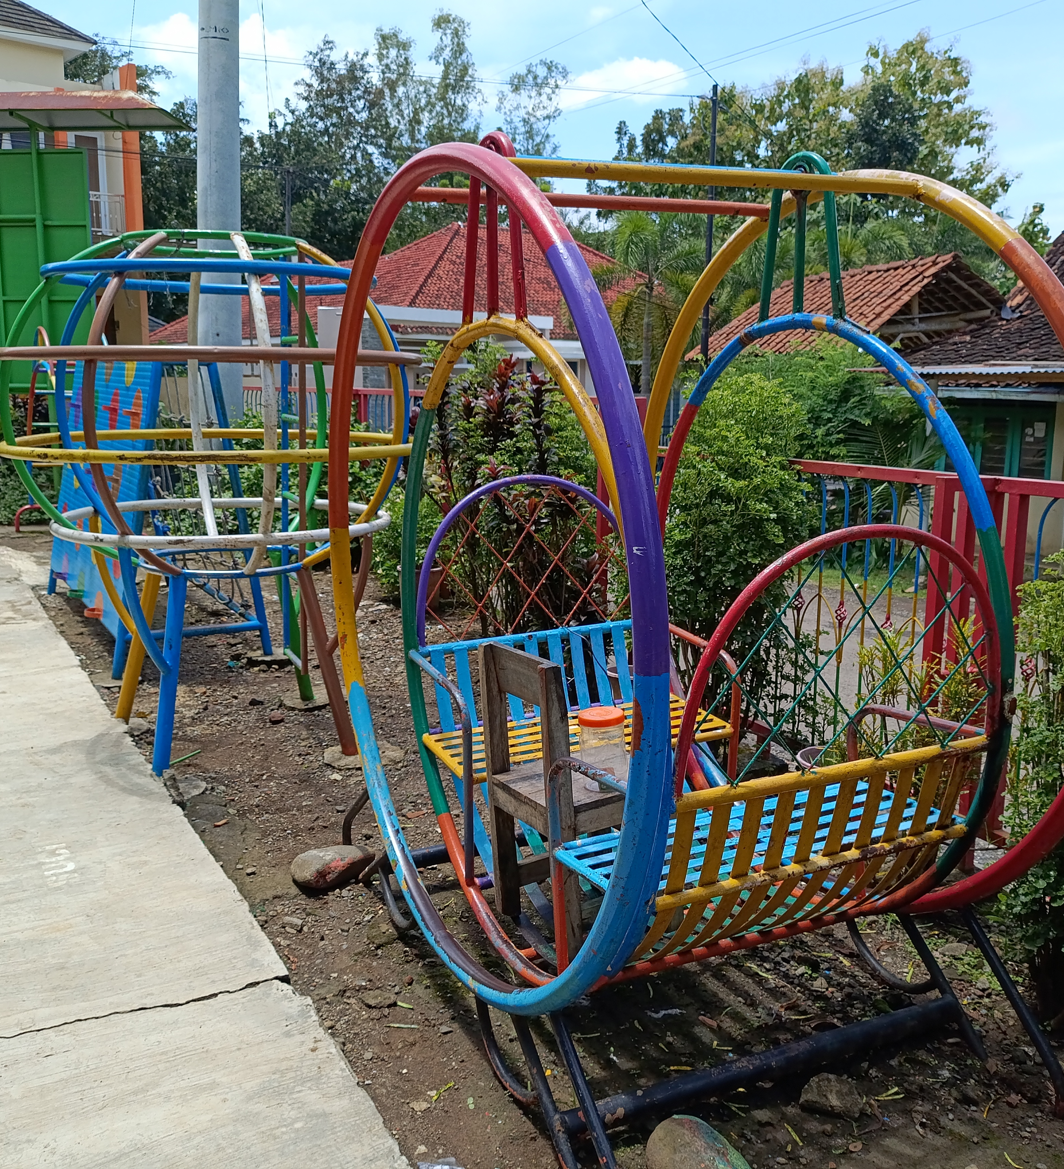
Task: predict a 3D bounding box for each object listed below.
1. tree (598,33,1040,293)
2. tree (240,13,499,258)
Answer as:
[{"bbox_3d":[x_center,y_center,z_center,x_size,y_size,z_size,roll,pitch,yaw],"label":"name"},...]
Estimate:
[{"bbox_3d":[7.356,-8.672,29.917,12.000,11.160,10.000,3,11,13],"label":"tree"},{"bbox_3d":[-4.806,-10.774,34.630,8.200,12.620,7.500,-1,10,-8],"label":"tree"}]

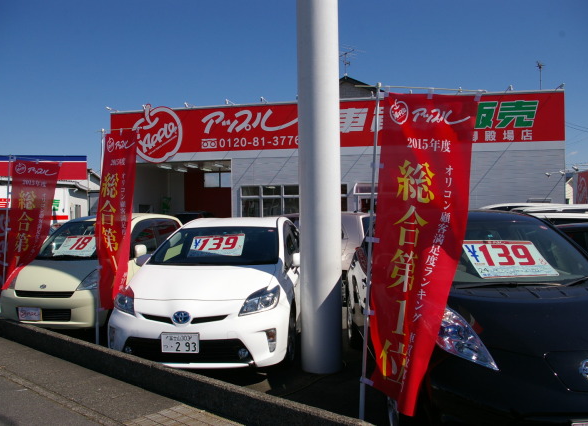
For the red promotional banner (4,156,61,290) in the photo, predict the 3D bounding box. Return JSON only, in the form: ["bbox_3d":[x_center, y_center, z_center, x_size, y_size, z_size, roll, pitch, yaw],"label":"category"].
[{"bbox_3d":[-3.600,0.150,7.300,0.580,1.800,0.280,0,0,-6],"label":"red promotional banner"}]

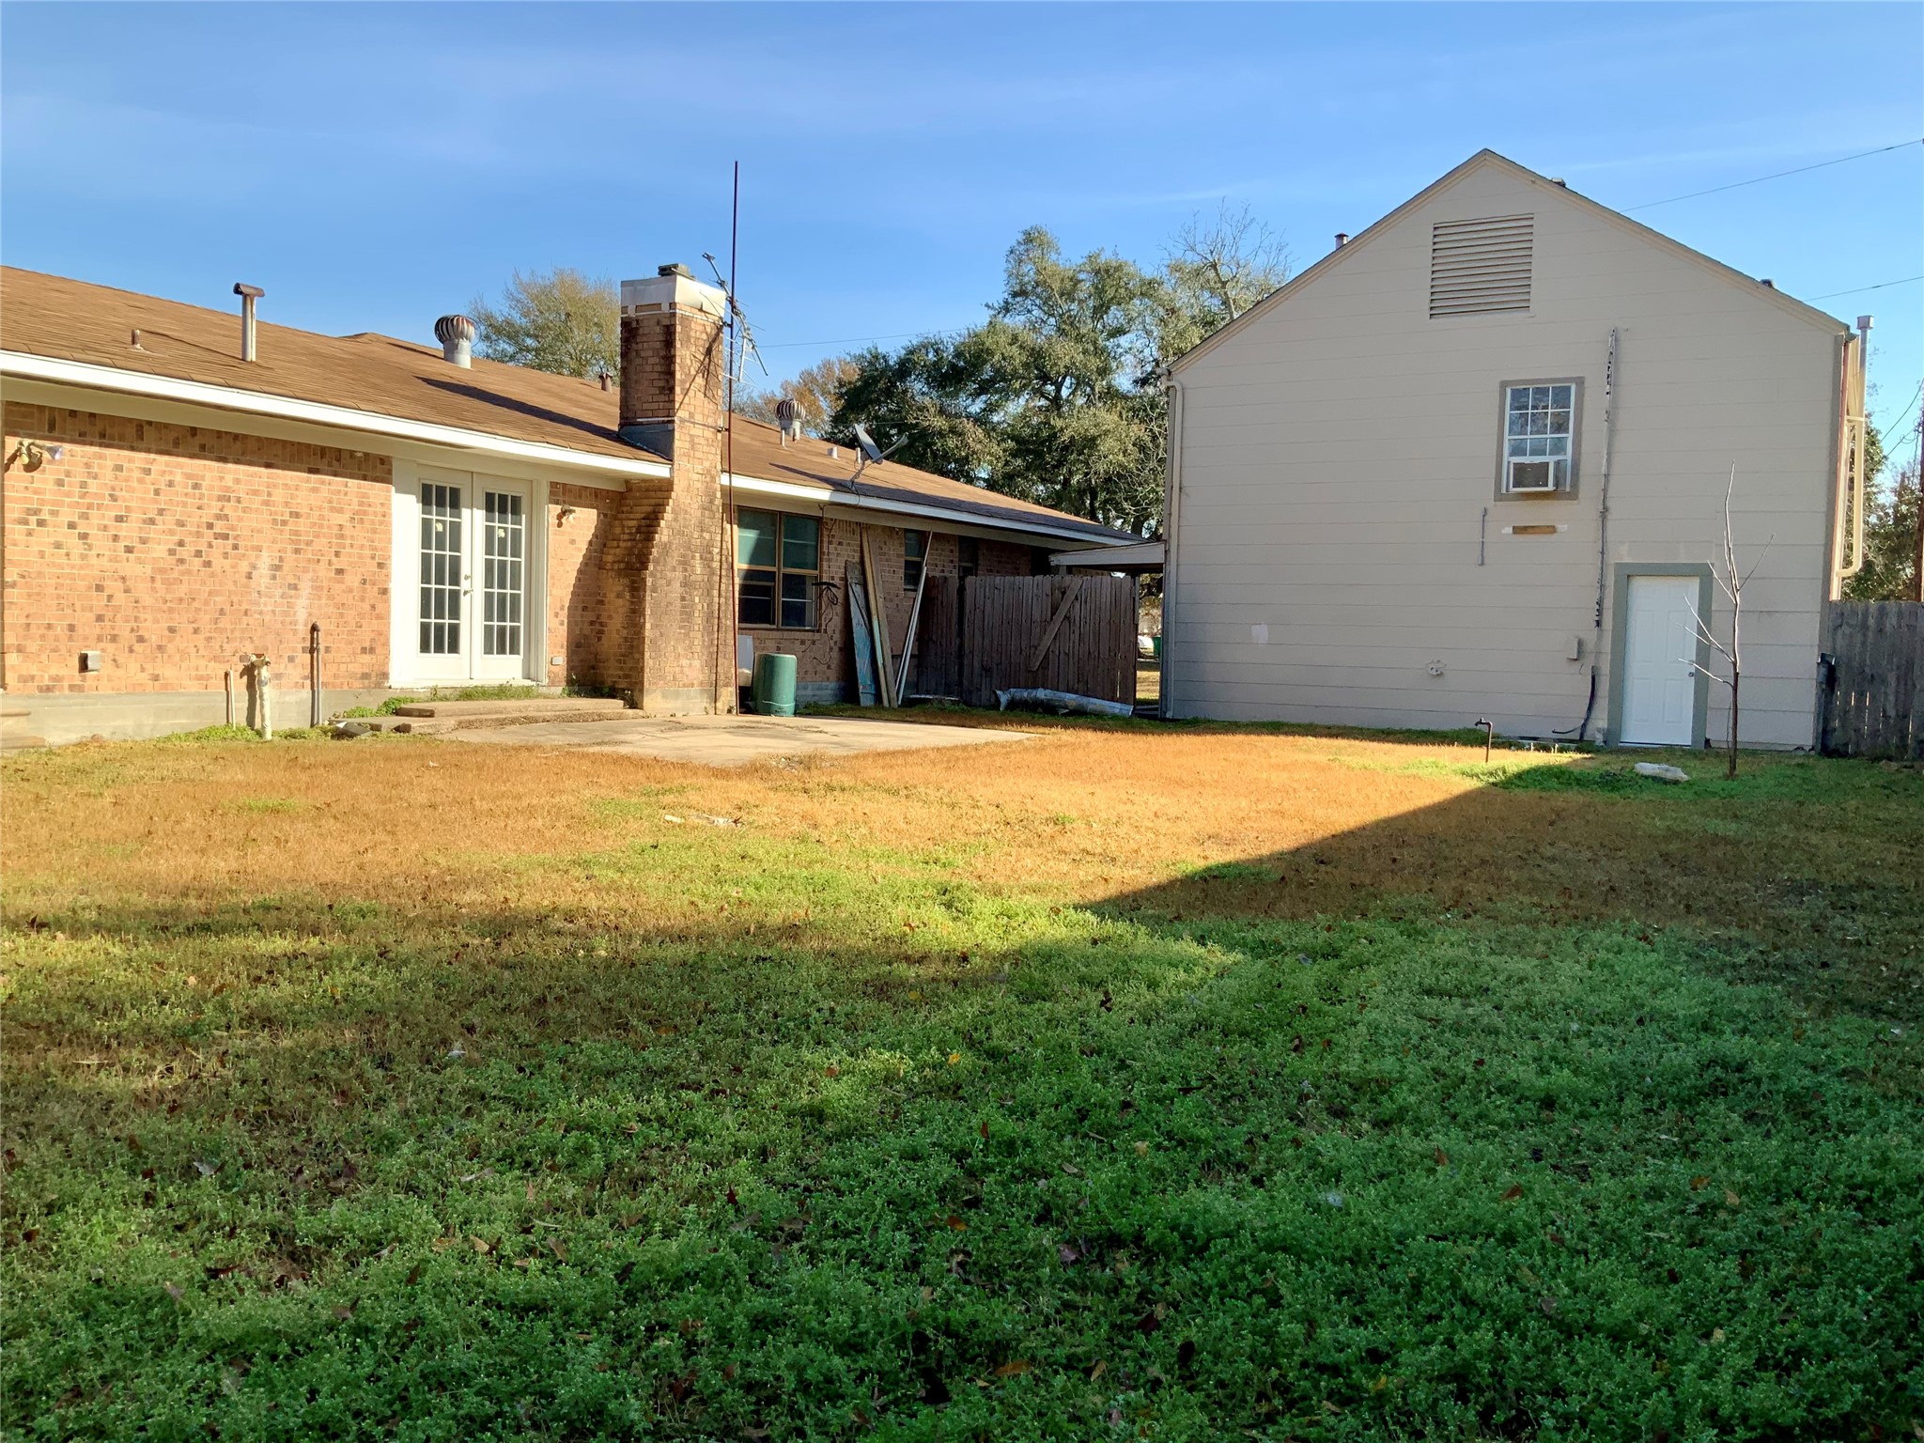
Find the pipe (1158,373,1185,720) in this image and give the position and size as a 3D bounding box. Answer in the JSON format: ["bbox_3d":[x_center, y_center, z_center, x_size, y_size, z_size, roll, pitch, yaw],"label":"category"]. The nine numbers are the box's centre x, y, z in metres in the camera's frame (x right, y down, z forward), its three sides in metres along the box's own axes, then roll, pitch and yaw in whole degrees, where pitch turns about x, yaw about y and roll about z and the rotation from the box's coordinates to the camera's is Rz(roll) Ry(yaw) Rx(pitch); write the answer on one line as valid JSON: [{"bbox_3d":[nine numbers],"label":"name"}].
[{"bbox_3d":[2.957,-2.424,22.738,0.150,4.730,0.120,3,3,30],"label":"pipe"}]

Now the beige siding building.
[{"bbox_3d":[8.445,-3.689,24.103,8.430,7.470,8.000,3,3,30],"label":"beige siding building"}]

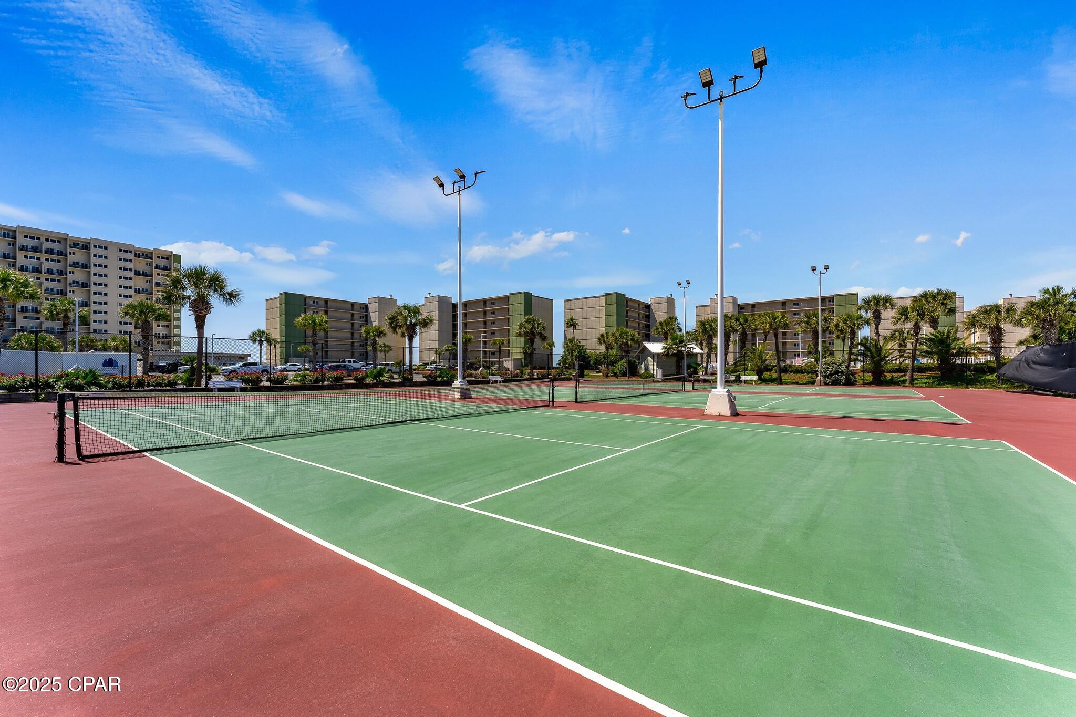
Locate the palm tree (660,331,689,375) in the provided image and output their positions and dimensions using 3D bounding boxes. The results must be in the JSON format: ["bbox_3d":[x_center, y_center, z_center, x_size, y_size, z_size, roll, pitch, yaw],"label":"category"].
[{"bbox_3d":[15.790,-0.192,47.773,3.370,5.670,3.370,0,-1,0],"label":"palm tree"}]

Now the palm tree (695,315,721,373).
[{"bbox_3d":[20.182,-1.549,49.725,2.870,6.897,2.726,0,-2,22],"label":"palm tree"}]

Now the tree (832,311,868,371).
[{"bbox_3d":[34.616,-1.773,46.589,3.400,7.100,3.400,-1,-2,37],"label":"tree"}]

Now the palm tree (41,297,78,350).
[{"bbox_3d":[-48.033,-2.354,42.596,3.600,7.700,3.700,-1,-2,42],"label":"palm tree"}]

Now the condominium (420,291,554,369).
[{"bbox_3d":[-15.753,-6.277,117.866,38.600,19.000,14.700,-1,-2,37],"label":"condominium"}]

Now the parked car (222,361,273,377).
[{"bbox_3d":[-34.873,1.318,50.235,1.900,1.870,5.400,-1,-2,38],"label":"parked car"}]

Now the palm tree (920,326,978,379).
[{"bbox_3d":[33.912,-0.451,34.515,3.413,4.371,3.243,-1,-2,44],"label":"palm tree"}]

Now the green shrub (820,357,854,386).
[{"bbox_3d":[27.548,1.181,38.512,2.706,2.671,2.436,-1,-2,36],"label":"green shrub"}]

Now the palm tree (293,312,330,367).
[{"bbox_3d":[-26.435,-1.679,49.091,3.600,7.300,3.600,1,-2,-28],"label":"palm tree"}]

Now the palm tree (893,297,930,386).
[{"bbox_3d":[32.476,-1.483,36.445,2.960,7.580,2.960,0,-1,0],"label":"palm tree"}]

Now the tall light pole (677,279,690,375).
[{"bbox_3d":[15.967,-2.955,45.803,1.430,11.310,1.120,-1,-2,38],"label":"tall light pole"}]

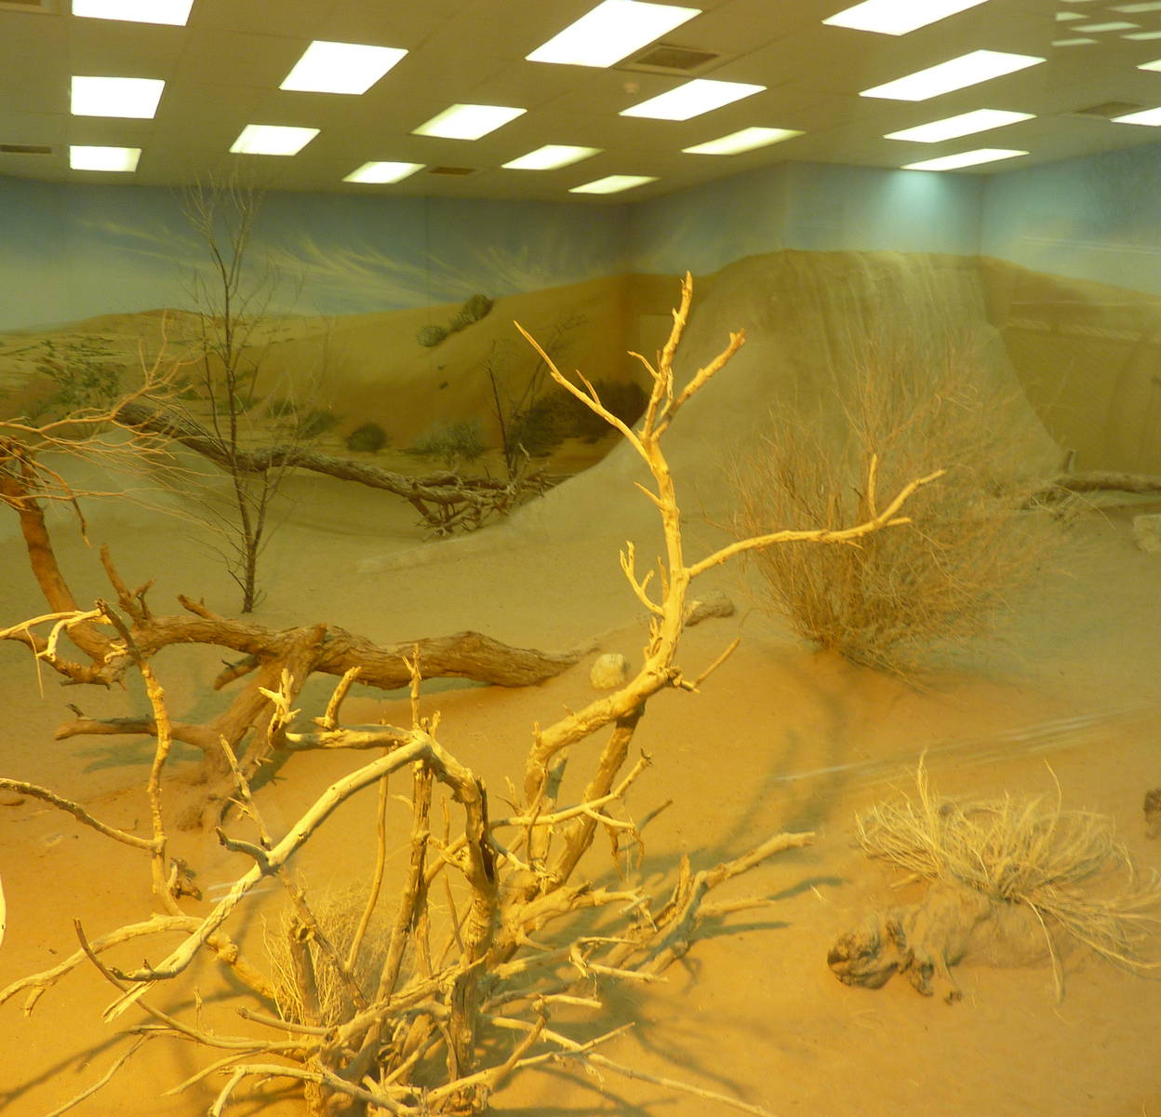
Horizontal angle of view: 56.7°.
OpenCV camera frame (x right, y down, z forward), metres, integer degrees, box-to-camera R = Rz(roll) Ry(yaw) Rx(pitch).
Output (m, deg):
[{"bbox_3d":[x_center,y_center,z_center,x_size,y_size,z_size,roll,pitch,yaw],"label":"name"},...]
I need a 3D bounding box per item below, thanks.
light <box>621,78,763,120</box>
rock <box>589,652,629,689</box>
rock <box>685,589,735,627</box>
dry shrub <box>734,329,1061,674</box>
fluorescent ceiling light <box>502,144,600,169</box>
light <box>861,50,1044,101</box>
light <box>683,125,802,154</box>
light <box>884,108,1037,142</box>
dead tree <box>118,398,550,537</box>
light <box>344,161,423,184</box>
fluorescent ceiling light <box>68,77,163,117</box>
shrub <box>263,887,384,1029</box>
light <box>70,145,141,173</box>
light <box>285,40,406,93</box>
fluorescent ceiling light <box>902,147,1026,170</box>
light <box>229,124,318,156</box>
[{"bbox_3d":[0.758,-3.200,7.481,0.570,0.070,1.160,-6,12,-24],"label":"light"},{"bbox_3d":[0.131,0.507,5.003,0.180,0.140,0.170,-1,11,1],"label":"rock"},{"bbox_3d":[0.725,0.268,6.117,0.280,0.160,0.190,0,11,7],"label":"rock"},{"bbox_3d":[1.522,-0.284,5.134,1.500,1.550,1.350,-1,11,0],"label":"dry shrub"},{"bbox_3d":[-0.267,-3.606,9.680,0.560,0.070,1.160,-6,12,-24],"label":"fluorescent ceiling light"},{"bbox_3d":[2.405,-3.158,7.043,0.560,0.070,1.160,-6,12,-24],"label":"light"},{"bbox_3d":[1.359,-3.524,9.056,0.570,0.070,1.160,-6,12,-24],"label":"light"},{"bbox_3d":[2.970,-3.418,8.472,0.570,0.070,1.160,-6,12,-24],"label":"light"},{"bbox_3d":[-2.218,-0.888,9.872,3.600,1.100,0.750,-4,11,-11],"label":"dead tree"},{"bbox_3d":[-1.879,-3.688,10.236,0.570,0.070,1.160,-6,12,-24],"label":"light"},{"bbox_3d":[-3.059,-3.050,7.083,0.570,0.070,1.160,-6,12,-24],"label":"fluorescent ceiling light"},{"bbox_3d":[-0.576,0.903,2.454,0.320,0.310,0.300,-1,11,0],"label":"shrub"},{"bbox_3d":[-4.083,-3.431,9.229,0.560,0.070,1.160,-6,12,-24],"label":"light"},{"bbox_3d":[-1.451,-2.970,6.492,0.570,0.070,1.160,-6,12,-24],"label":"light"},{"bbox_3d":[3.676,-3.819,10.308,0.560,0.070,1.160,-6,12,-24],"label":"fluorescent ceiling light"},{"bbox_3d":[-2.475,-3.381,8.653,0.570,0.070,1.160,-6,12,-24],"label":"light"}]

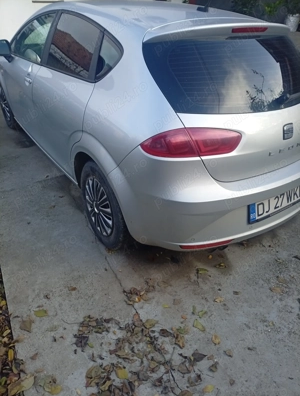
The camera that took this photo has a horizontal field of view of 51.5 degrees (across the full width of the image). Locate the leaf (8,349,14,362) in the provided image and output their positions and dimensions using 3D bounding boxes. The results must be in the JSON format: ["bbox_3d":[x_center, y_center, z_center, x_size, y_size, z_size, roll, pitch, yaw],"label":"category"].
[{"bbox_3d":[-0.676,0.768,1.518,0.024,0.012,0.068,-10,33,-19],"label":"leaf"}]

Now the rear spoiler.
[{"bbox_3d":[0.508,-0.986,1.816,1.220,0.120,0.250,-18,36,-29],"label":"rear spoiler"}]

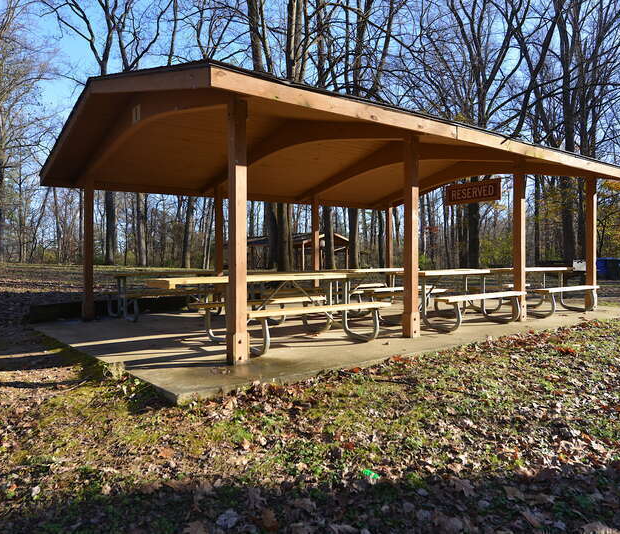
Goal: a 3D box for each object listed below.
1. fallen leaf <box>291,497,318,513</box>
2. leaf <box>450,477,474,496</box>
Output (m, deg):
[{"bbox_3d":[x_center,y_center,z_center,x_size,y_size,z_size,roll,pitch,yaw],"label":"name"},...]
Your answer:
[{"bbox_3d":[-0.032,1.158,2.491,0.125,0.030,0.100,3,5,0],"label":"fallen leaf"},{"bbox_3d":[0.817,1.177,2.740,0.110,0.030,0.125,3,5,0],"label":"leaf"}]

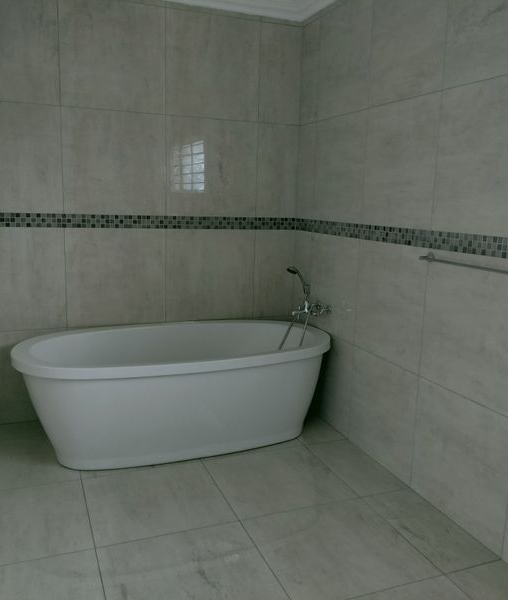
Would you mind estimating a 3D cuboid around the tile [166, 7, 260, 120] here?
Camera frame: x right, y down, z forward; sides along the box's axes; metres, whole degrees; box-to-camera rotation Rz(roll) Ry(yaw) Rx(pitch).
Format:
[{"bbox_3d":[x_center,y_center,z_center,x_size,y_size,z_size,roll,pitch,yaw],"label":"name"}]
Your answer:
[{"bbox_3d":[-0.242,-1.407,3.781,0.598,0.596,0.012,-2,10,-22],"label":"tile"}]

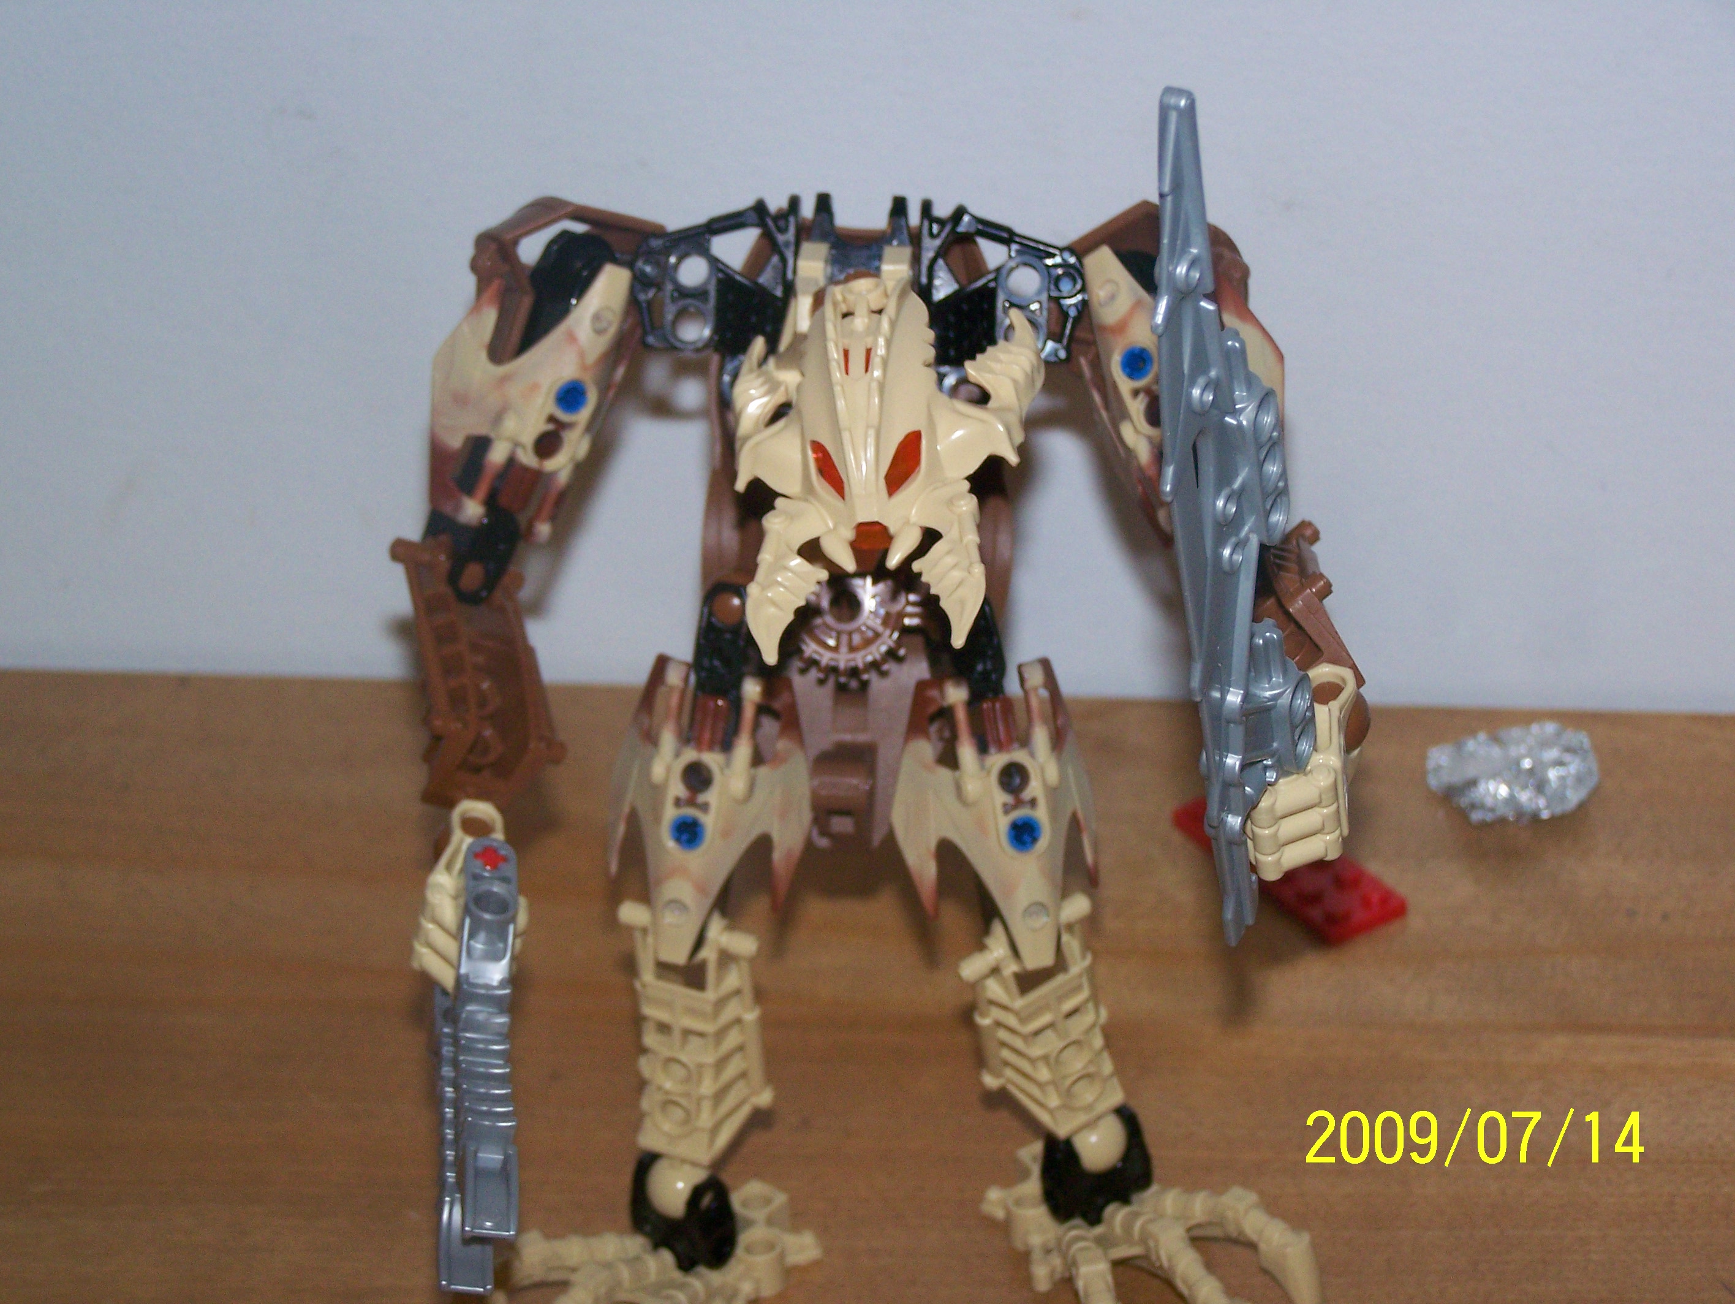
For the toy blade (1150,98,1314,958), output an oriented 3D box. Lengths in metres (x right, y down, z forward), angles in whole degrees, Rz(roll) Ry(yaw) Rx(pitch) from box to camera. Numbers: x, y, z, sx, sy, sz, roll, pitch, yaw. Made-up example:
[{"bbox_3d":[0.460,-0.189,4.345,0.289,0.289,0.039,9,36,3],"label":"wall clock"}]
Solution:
[{"bbox_3d":[0.050,-0.017,0.650,0.009,0.134,0.024,11,36,26],"label":"toy blade"}]

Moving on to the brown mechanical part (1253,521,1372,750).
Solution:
[{"bbox_3d":[0.062,-0.003,0.682,0.015,0.019,0.043,-1,45,-21],"label":"brown mechanical part"}]

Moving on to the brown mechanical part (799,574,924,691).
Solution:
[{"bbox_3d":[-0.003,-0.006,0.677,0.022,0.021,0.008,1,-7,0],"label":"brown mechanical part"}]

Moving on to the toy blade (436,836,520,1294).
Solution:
[{"bbox_3d":[-0.057,0.060,0.686,0.009,0.025,0.065,6,64,-12],"label":"toy blade"}]

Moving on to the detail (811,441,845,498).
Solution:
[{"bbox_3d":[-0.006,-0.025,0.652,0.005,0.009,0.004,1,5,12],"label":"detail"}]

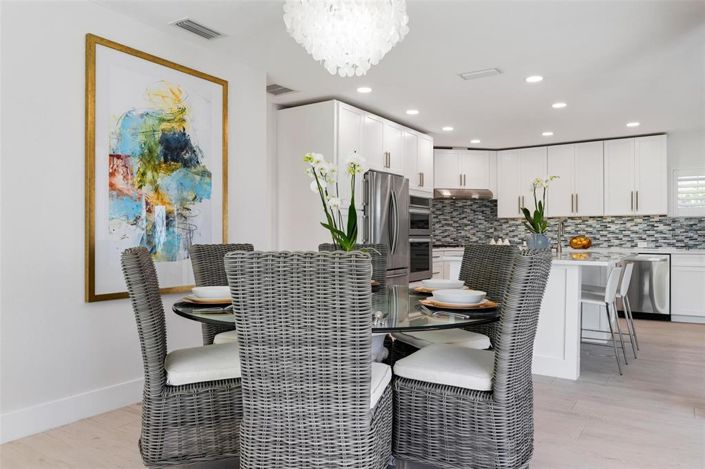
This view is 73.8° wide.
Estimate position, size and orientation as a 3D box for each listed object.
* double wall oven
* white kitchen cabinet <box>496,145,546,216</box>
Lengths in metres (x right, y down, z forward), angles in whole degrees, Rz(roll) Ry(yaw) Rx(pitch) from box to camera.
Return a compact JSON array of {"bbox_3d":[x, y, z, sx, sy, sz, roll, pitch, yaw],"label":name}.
[{"bbox_3d":[0.675,0.052,6.360,0.570,1.110,0.757,0,0,34],"label":"double wall oven"},{"bbox_3d":[2.730,-0.800,7.450,0.762,1.070,0.330,0,0,34],"label":"white kitchen cabinet"}]

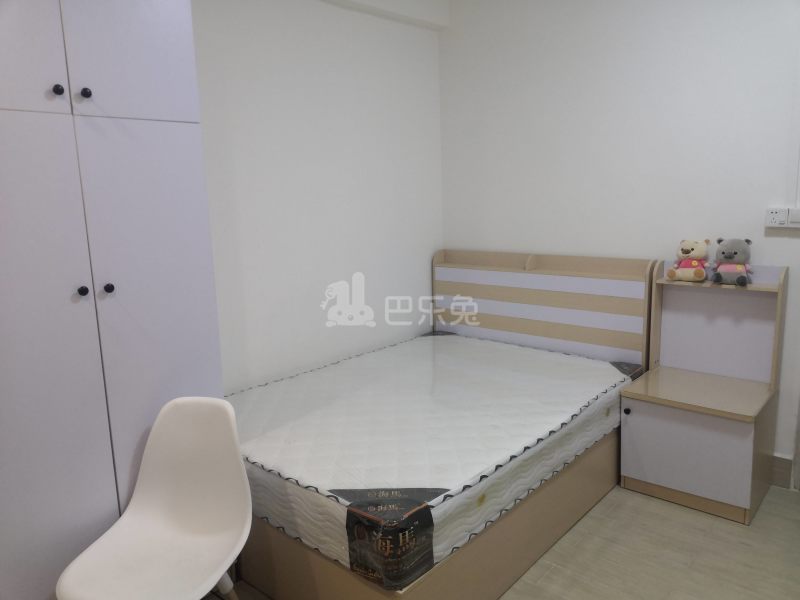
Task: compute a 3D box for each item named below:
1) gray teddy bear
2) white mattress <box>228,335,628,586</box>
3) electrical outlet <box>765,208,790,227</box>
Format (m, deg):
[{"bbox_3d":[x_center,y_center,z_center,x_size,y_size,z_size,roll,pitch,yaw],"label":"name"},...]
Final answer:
[{"bbox_3d":[1.640,-0.184,3.068,0.152,0.222,0.140,7,13,40],"label":"gray teddy bear"},{"bbox_3d":[0.113,0.570,3.108,1.470,0.240,2.030,7,13,40],"label":"white mattress"},{"bbox_3d":[1.807,-0.393,2.978,0.086,0.086,0.034,7,13,40],"label":"electrical outlet"}]

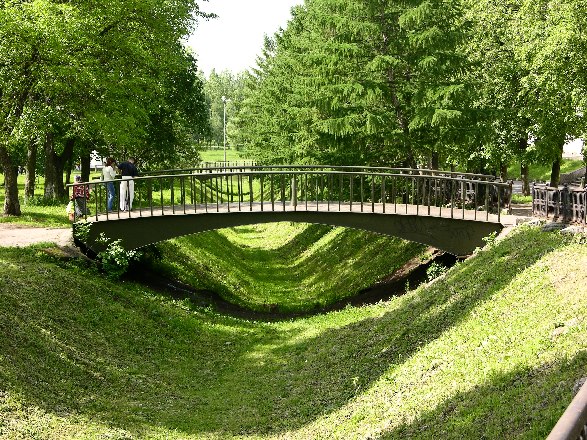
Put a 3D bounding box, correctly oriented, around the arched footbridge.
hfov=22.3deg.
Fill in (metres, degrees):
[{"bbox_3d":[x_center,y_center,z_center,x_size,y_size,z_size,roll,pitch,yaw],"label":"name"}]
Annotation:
[{"bbox_3d":[-0.072,-0.375,43.962,12.450,2.344,4.516,0,4,3],"label":"arched footbridge"}]

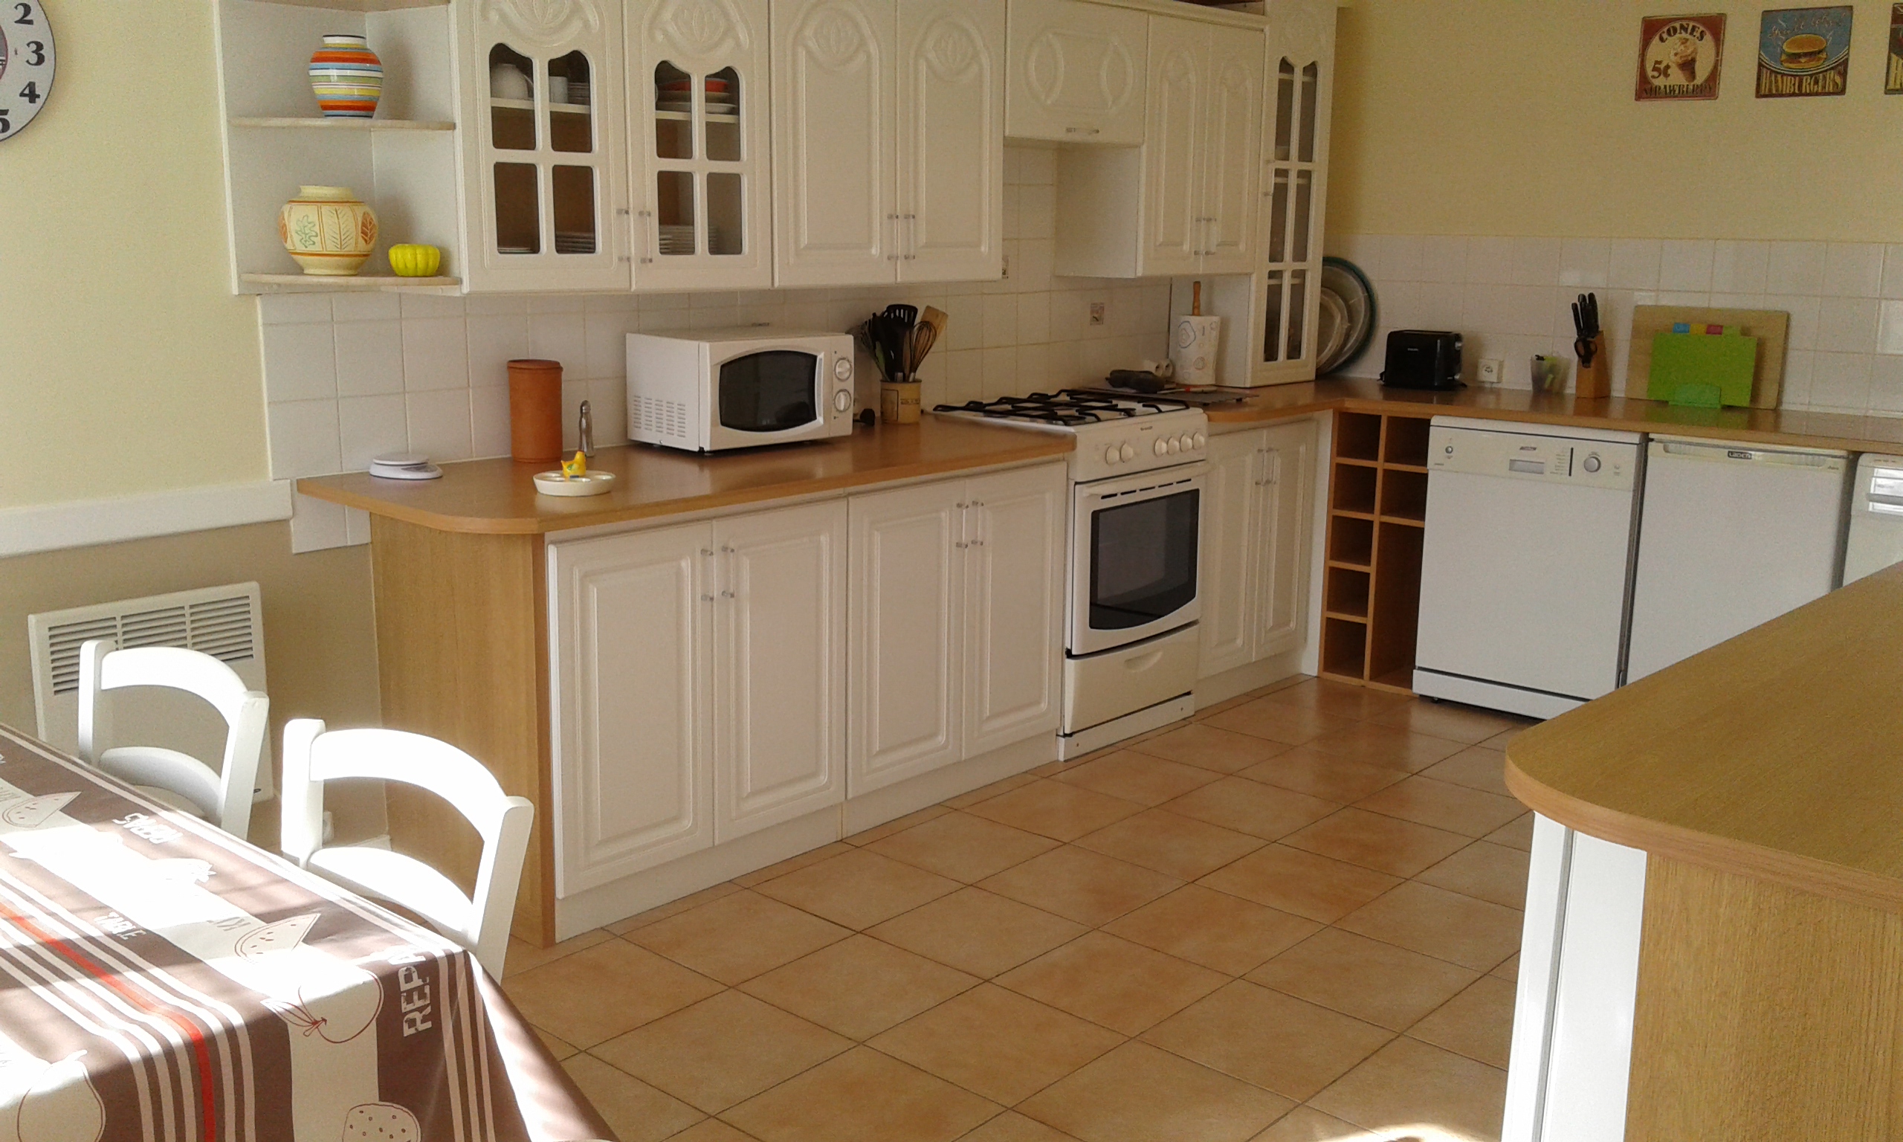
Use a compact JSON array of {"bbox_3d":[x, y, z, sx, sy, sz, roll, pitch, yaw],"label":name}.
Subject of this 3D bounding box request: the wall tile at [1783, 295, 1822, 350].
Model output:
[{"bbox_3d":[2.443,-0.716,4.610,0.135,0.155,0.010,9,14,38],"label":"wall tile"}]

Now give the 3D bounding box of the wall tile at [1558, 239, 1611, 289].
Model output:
[{"bbox_3d":[1.974,-0.958,4.957,0.150,0.155,0.010,9,14,38],"label":"wall tile"}]

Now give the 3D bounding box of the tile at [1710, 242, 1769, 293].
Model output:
[{"bbox_3d":[2.323,-0.892,4.679,0.150,0.155,0.010,9,14,38],"label":"tile"}]

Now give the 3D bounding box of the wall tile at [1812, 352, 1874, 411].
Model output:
[{"bbox_3d":[2.546,-0.549,4.542,0.151,0.151,0.010,11,16,42],"label":"wall tile"}]

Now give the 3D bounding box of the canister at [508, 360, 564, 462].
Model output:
[{"bbox_3d":[-0.908,-0.350,3.498,0.125,0.210,0.125,11,16,42],"label":"canister"}]

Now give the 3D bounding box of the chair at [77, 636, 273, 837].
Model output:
[{"bbox_3d":[-1.106,0.569,1.899,0.430,0.850,0.440,10,15,37],"label":"chair"}]

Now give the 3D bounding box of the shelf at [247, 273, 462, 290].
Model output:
[{"bbox_3d":[-1.178,-0.568,3.106,0.350,0.020,0.280,12,17,42],"label":"shelf"}]

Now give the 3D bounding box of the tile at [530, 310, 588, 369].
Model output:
[{"bbox_3d":[-0.895,-0.509,3.621,0.010,0.155,0.149,11,15,43],"label":"tile"}]

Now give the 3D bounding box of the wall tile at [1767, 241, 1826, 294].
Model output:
[{"bbox_3d":[2.439,-0.870,4.586,0.150,0.155,0.010,9,14,38],"label":"wall tile"}]

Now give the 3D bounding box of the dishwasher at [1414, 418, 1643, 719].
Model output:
[{"bbox_3d":[1.852,-0.038,4.804,0.595,0.861,0.575,9,14,38],"label":"dishwasher"}]

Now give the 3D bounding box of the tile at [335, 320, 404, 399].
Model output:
[{"bbox_3d":[-1.213,-0.444,3.316,0.010,0.151,0.151,11,16,42],"label":"tile"}]

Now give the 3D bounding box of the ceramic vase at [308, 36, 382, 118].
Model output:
[{"bbox_3d":[-1.165,-0.948,3.067,0.140,0.154,0.140,12,17,42],"label":"ceramic vase"}]

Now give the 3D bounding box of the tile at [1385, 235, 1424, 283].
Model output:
[{"bbox_3d":[1.550,-1.069,5.452,0.150,0.155,0.010,10,15,42],"label":"tile"}]

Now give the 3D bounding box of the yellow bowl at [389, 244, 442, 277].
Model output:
[{"bbox_3d":[-1.080,-0.625,3.203,0.107,0.064,0.107,0,11,0],"label":"yellow bowl"}]

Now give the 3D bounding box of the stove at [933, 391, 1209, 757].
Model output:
[{"bbox_3d":[0.310,-0.016,4.532,0.590,0.910,0.584,11,15,43],"label":"stove"}]

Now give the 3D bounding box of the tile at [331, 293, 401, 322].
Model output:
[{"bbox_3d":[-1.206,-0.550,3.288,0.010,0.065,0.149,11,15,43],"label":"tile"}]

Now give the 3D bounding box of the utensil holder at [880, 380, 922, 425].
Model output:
[{"bbox_3d":[-0.138,-0.460,4.291,0.108,0.112,0.108,1,13,0],"label":"utensil holder"}]

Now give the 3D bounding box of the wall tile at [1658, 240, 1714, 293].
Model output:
[{"bbox_3d":[2.211,-0.917,4.784,0.151,0.151,0.010,11,16,42],"label":"wall tile"}]

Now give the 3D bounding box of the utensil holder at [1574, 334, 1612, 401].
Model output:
[{"bbox_3d":[2.053,-0.653,5.048,0.105,0.198,0.069,-9,16,-38],"label":"utensil holder"}]

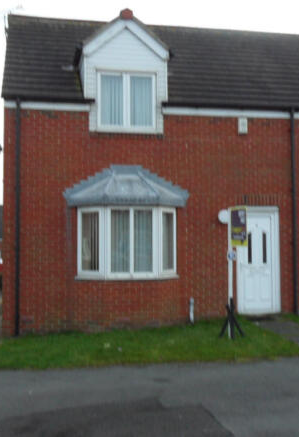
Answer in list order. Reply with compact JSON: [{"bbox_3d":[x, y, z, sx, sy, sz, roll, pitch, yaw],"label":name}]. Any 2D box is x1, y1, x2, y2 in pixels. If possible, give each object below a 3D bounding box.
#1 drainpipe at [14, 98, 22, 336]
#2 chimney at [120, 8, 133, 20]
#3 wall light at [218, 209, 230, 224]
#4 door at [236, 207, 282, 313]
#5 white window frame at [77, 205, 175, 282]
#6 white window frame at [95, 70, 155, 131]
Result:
[{"bbox_3d":[-2.374,-0.053,11.234,0.084,4.310,0.090,-1,-3,0],"label":"drainpipe"},{"bbox_3d":[-0.445,-3.885,11.893,0.228,0.228,0.320,0,-3,-13],"label":"chimney"},{"bbox_3d":[1.500,-0.036,12.147,0.280,0.285,0.115,0,-3,-13],"label":"wall light"},{"bbox_3d":[2.156,0.822,12.365,0.900,2.110,0.090,0,-3,-13],"label":"door"},{"bbox_3d":[-0.364,0.458,11.551,1.930,1.350,0.480,0,-3,-13],"label":"white window frame"},{"bbox_3d":[-0.414,-2.199,11.887,1.140,1.160,0.090,0,-3,-13],"label":"white window frame"}]

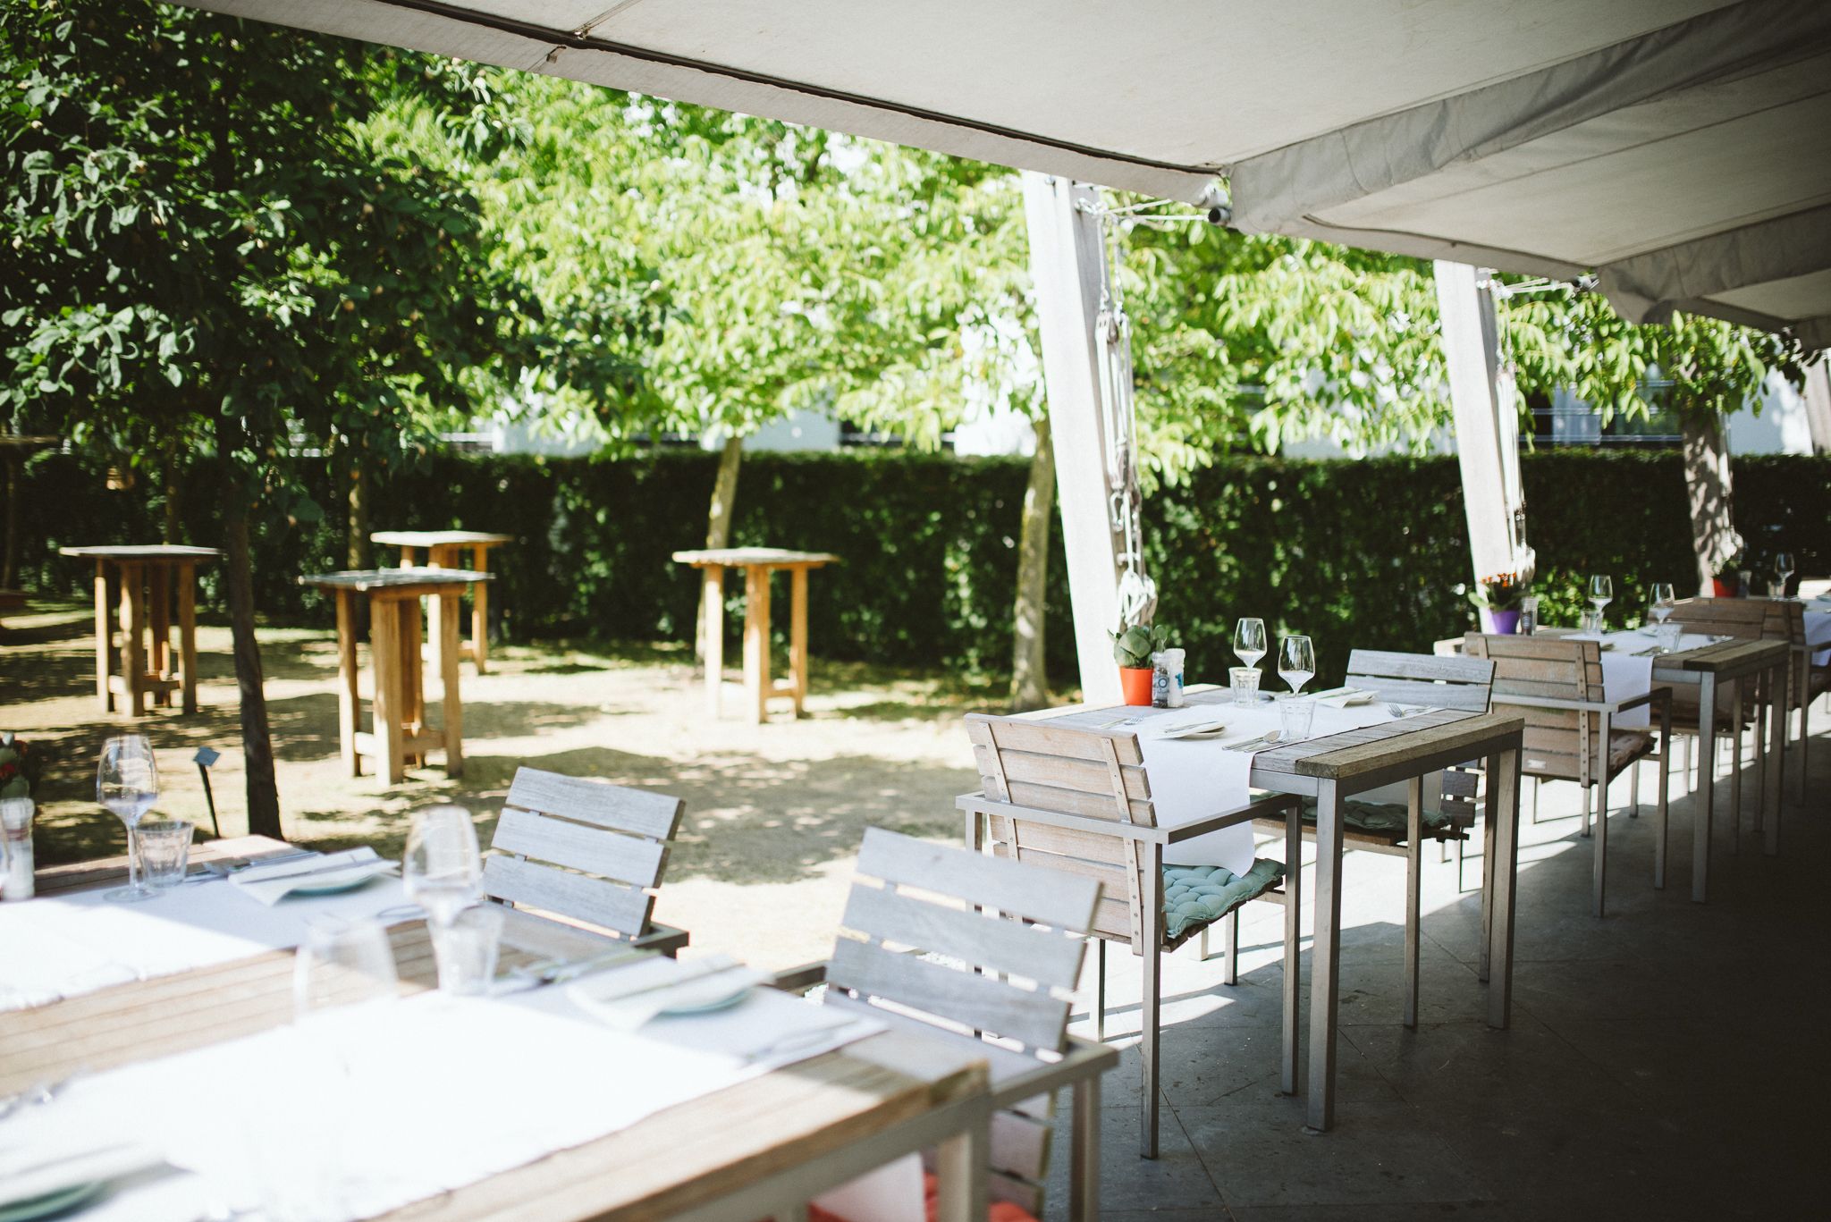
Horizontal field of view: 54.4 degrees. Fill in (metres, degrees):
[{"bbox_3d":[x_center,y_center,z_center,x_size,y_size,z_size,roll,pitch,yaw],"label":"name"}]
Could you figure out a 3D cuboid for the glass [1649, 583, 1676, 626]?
[{"bbox_3d":[2.509,0.017,5.969,0.085,0.208,0.085,5,7,40],"label":"glass"}]

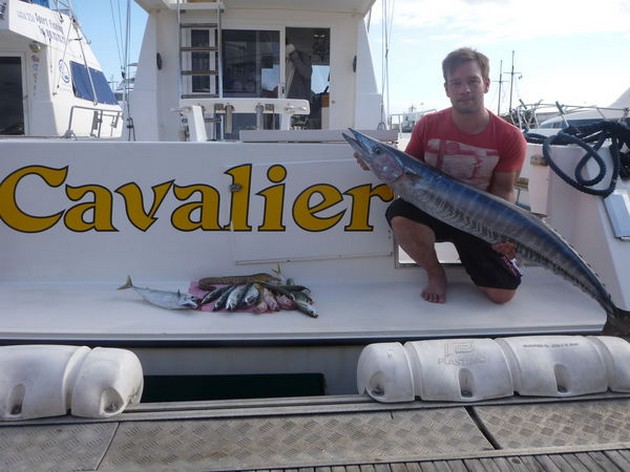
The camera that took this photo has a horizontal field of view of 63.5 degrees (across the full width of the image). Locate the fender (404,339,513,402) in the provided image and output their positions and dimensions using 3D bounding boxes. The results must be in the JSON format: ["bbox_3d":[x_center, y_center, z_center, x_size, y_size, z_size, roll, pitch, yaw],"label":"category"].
[{"bbox_3d":[0.505,0.464,1.825,0.345,0.190,0.190,0,14,-4],"label":"fender"}]

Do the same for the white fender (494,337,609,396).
[{"bbox_3d":[0.849,0.461,1.849,0.345,0.190,0.190,0,14,-4],"label":"white fender"}]

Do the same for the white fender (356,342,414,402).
[{"bbox_3d":[0.240,0.466,1.806,0.195,0.190,0.190,0,14,-4],"label":"white fender"}]

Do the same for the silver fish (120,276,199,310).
[{"bbox_3d":[-0.684,0.246,2.208,0.360,0.100,0.070,11,-20,19],"label":"silver fish"}]

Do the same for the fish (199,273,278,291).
[{"bbox_3d":[-0.358,0.209,2.418,0.385,0.085,0.110,-1,14,-8],"label":"fish"}]

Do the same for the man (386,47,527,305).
[{"bbox_3d":[0.630,-0.267,2.363,0.620,1.070,0.580,3,14,11],"label":"man"}]

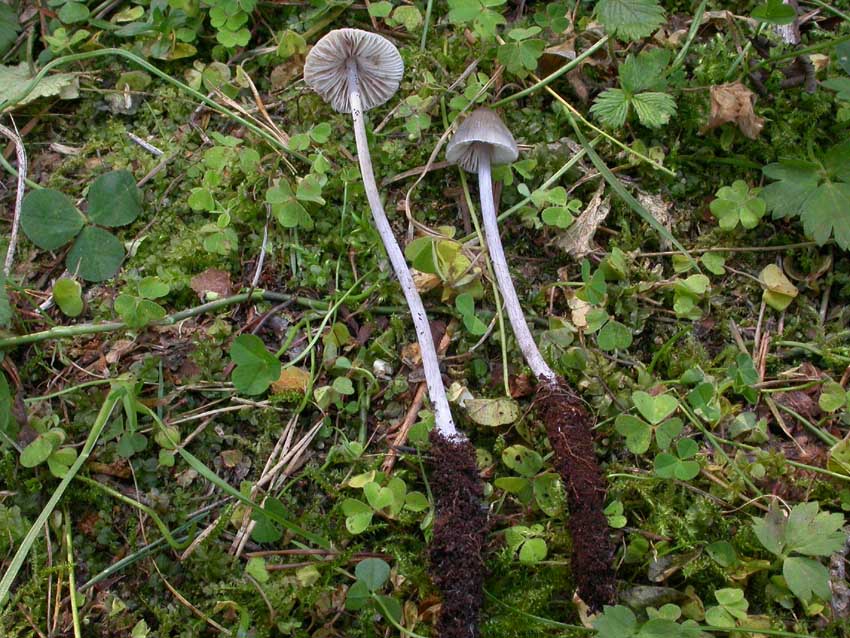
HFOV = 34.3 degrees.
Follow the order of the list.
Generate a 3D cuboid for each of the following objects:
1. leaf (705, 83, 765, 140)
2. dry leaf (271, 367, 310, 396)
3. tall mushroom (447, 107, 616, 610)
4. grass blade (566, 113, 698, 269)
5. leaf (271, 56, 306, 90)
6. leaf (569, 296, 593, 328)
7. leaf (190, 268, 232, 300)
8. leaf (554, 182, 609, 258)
[{"bbox_3d":[0.101,-0.068,0.449,0.020,0.012,0.022,6,63,3],"label":"leaf"},{"bbox_3d":[-0.040,0.019,0.408,0.011,0.006,0.010,3,63,2],"label":"dry leaf"},{"bbox_3d":[0.034,0.005,0.406,0.022,0.021,0.166,-12,64,-6],"label":"tall mushroom"},{"bbox_3d":[0.063,-0.040,0.429,0.006,0.008,0.068,-30,67,-14],"label":"grass blade"},{"bbox_3d":[-0.045,-0.083,0.460,0.018,0.006,0.008,-33,68,-15],"label":"leaf"},{"bbox_3d":[0.048,-0.002,0.419,0.006,0.005,0.011,-11,64,-5],"label":"leaf"},{"bbox_3d":[-0.065,-0.011,0.424,0.012,0.005,0.012,-27,66,-13],"label":"leaf"},{"bbox_3d":[0.050,-0.032,0.432,0.009,0.012,0.029,24,66,12],"label":"leaf"}]

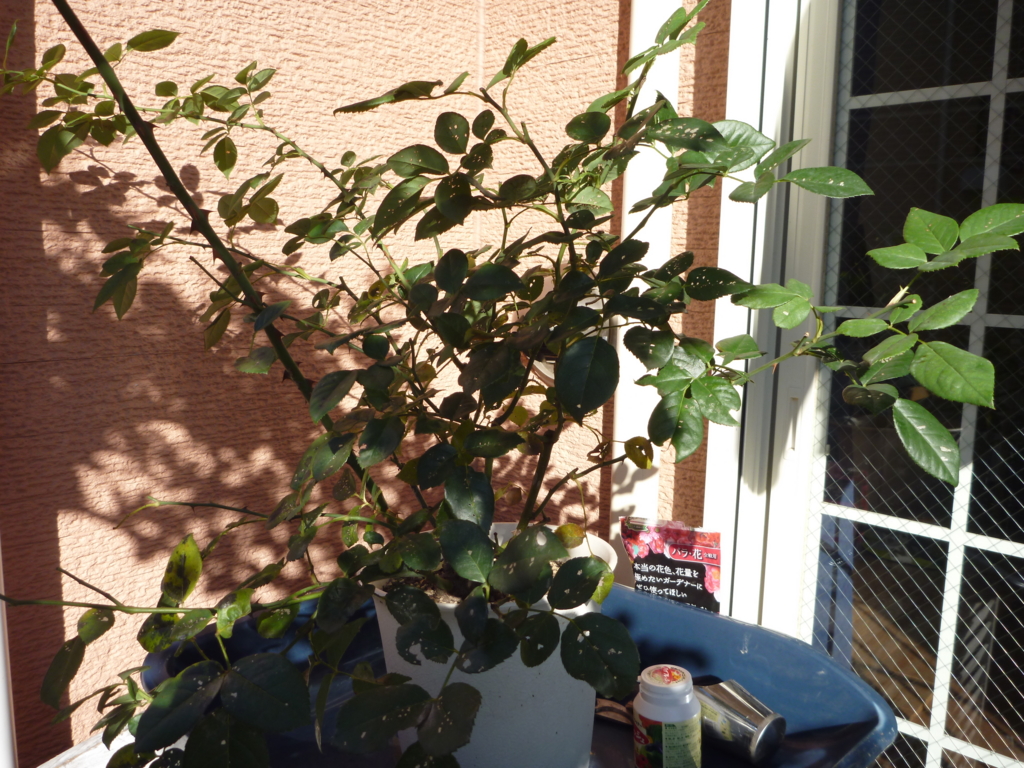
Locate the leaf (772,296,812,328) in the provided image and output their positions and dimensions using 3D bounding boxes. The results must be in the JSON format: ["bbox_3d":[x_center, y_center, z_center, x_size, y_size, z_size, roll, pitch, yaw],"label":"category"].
[{"bbox_3d":[0.269,-0.069,0.801,0.029,0.041,0.009,33,-20,25],"label":"leaf"}]

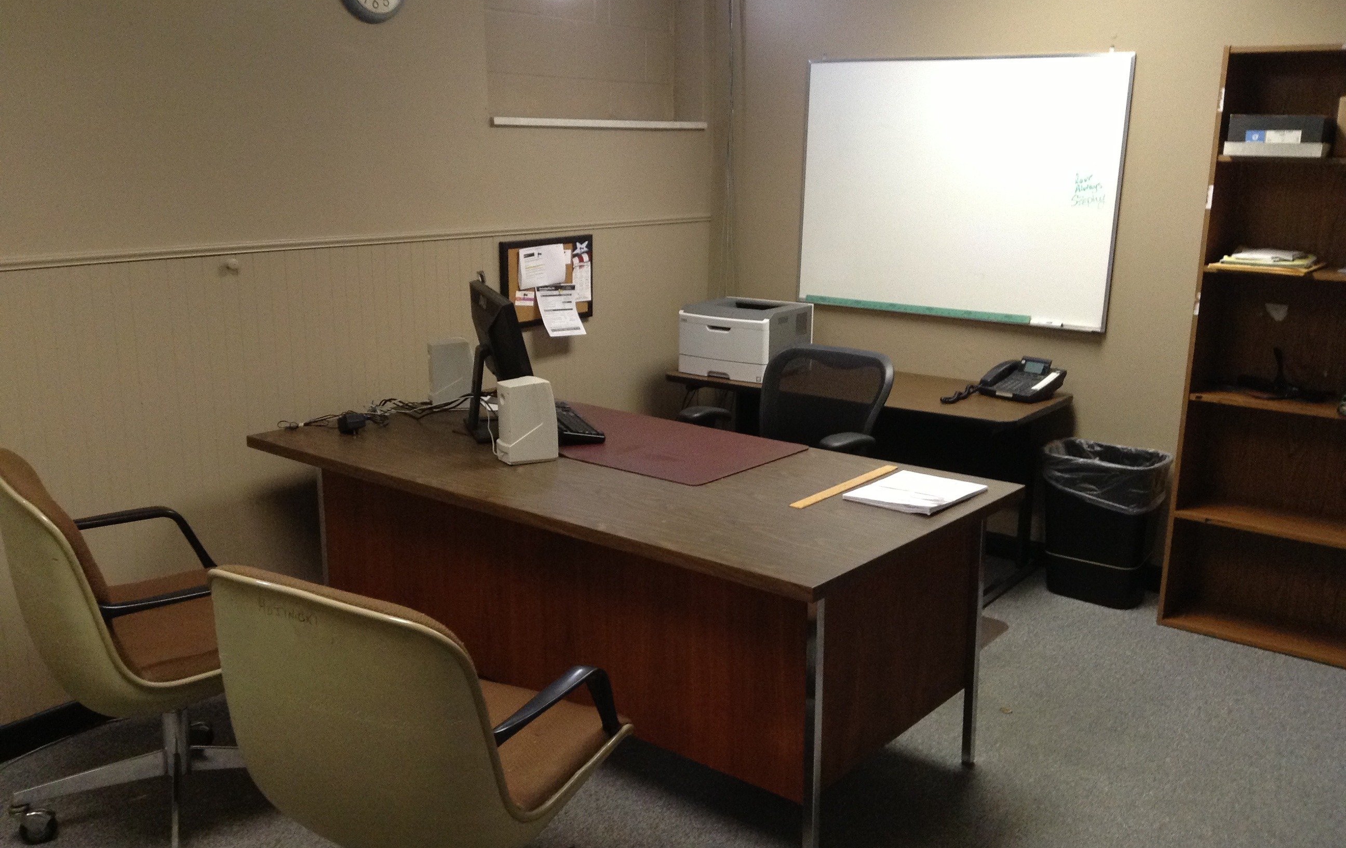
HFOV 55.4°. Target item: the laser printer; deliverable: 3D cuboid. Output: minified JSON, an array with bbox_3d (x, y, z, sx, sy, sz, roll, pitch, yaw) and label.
[{"bbox_3d":[0.287,-0.324,4.886,0.390,0.248,0.375,9,15,30],"label":"laser printer"}]

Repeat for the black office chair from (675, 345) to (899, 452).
[{"bbox_3d":[0.317,0.206,3.945,0.650,0.920,0.640,10,16,35],"label":"black office chair"}]

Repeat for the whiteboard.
[{"bbox_3d":[1.018,-0.859,4.691,1.235,0.925,0.045,10,16,35],"label":"whiteboard"}]

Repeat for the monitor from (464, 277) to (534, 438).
[{"bbox_3d":[-0.450,-0.171,3.475,0.205,0.385,0.500,-3,13,-18],"label":"monitor"}]

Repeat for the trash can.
[{"bbox_3d":[1.462,0.342,4.397,0.385,0.505,0.295,10,16,35],"label":"trash can"}]

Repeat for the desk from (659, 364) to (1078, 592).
[{"bbox_3d":[0.690,0.171,4.761,1.380,0.647,0.620,10,16,35],"label":"desk"}]

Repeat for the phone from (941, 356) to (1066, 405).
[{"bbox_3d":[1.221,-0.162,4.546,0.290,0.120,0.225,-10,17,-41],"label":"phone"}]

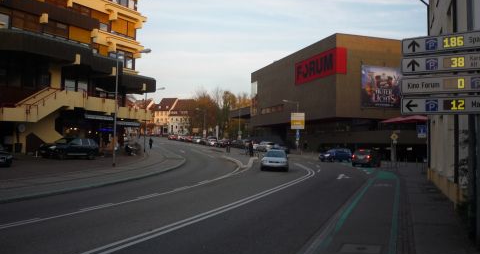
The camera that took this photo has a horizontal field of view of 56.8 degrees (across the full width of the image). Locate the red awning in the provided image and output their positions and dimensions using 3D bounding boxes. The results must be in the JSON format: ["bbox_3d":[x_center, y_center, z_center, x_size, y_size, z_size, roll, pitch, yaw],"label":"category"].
[{"bbox_3d":[11.200,-0.537,27.200,3.700,0.550,3.700,1,-3,-10],"label":"red awning"}]

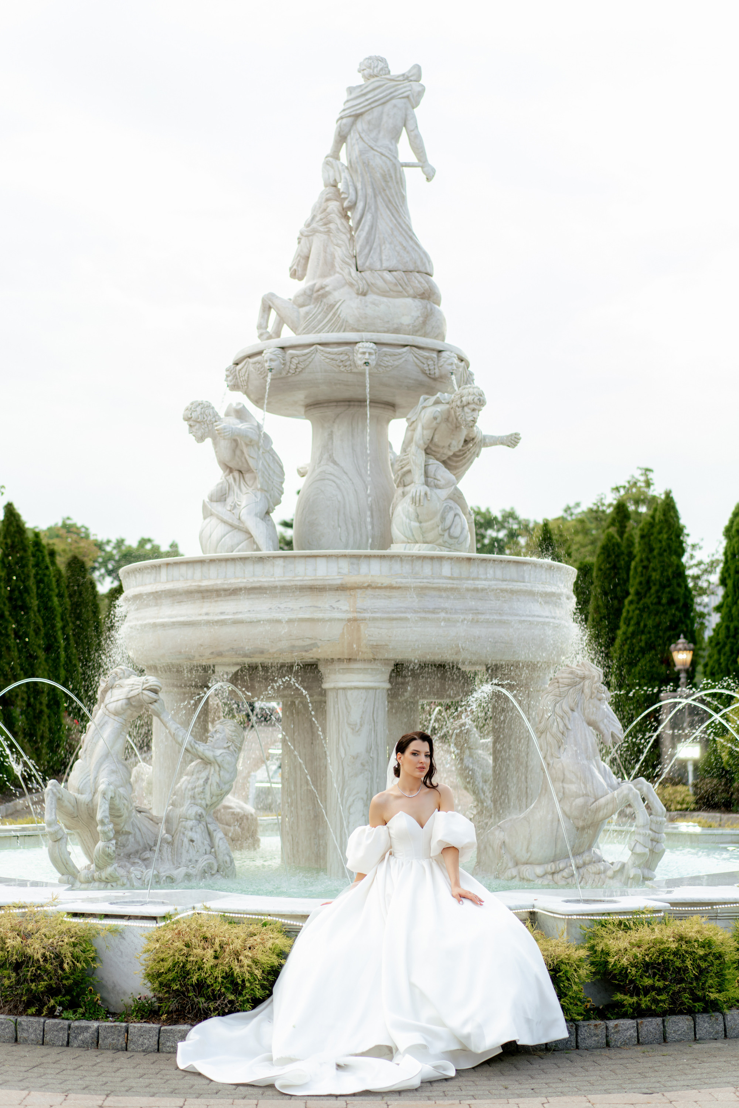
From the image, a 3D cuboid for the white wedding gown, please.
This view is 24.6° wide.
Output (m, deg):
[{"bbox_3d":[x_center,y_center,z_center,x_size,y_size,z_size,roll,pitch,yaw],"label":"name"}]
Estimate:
[{"bbox_3d":[0.000,1.627,7.189,1.590,1.005,1.692,1,-6,-8],"label":"white wedding gown"}]

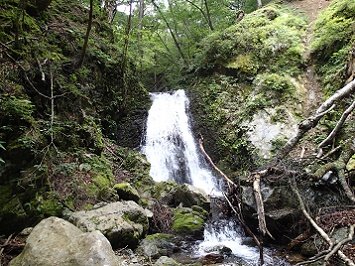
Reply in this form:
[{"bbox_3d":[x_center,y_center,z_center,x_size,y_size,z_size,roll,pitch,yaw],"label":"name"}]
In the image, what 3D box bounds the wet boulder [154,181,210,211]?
[{"bbox_3d":[0.109,1.366,5.600,1.200,0.650,0.850,0,-3,0],"label":"wet boulder"}]

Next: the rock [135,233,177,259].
[{"bbox_3d":[-0.293,1.646,3.750,0.600,0.360,0.500,0,-3,0],"label":"rock"}]

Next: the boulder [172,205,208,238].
[{"bbox_3d":[0.233,1.588,4.600,0.650,0.520,0.600,0,-3,0],"label":"boulder"}]

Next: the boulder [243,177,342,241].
[{"bbox_3d":[2.154,1.433,4.800,1.900,1.150,1.250,0,-3,0],"label":"boulder"}]

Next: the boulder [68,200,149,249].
[{"bbox_3d":[-1.174,1.535,4.300,1.350,0.720,0.950,1,-4,-12],"label":"boulder"}]

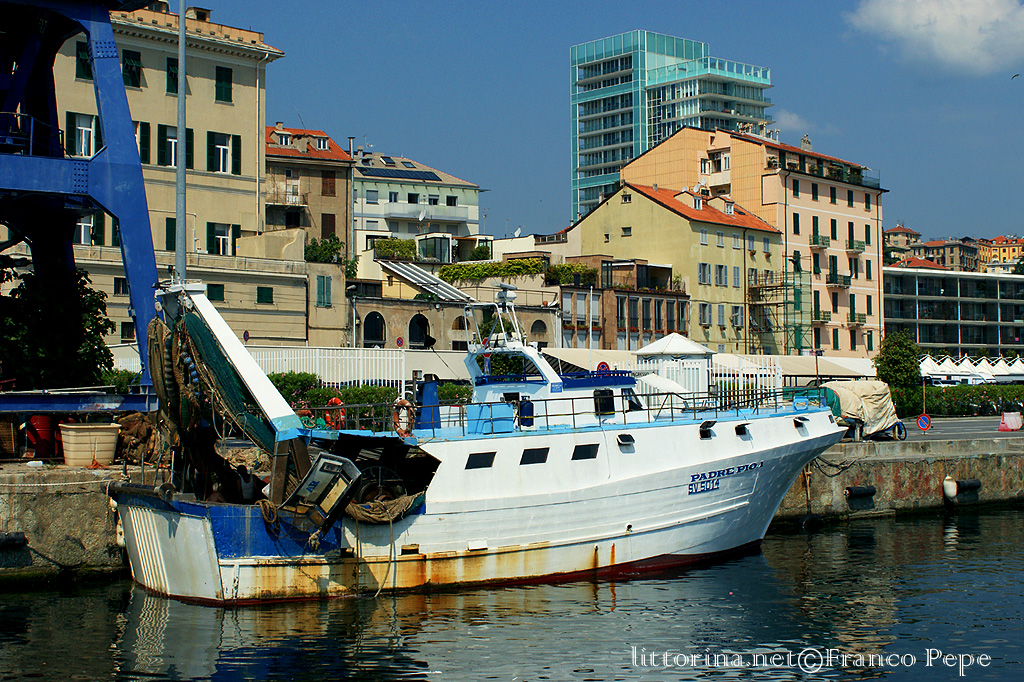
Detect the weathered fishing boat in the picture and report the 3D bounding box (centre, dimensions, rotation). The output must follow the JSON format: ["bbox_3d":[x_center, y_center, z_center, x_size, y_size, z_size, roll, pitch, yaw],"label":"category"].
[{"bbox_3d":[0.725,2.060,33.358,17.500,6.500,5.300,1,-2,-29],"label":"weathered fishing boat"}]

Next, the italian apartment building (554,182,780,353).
[{"bbox_3d":[13.353,-3.685,122.536,12.830,17.530,13.160,-1,-2,42],"label":"italian apartment building"}]

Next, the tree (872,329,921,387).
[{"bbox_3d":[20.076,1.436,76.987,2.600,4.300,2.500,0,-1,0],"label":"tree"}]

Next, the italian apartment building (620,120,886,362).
[{"bbox_3d":[22.258,-6.758,135.550,16.720,24.300,18.130,-1,-2,41],"label":"italian apartment building"}]

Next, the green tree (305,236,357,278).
[{"bbox_3d":[-10.758,-4.981,87.158,2.900,2.500,1.900,0,-1,0],"label":"green tree"}]

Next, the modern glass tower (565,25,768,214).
[{"bbox_3d":[29.550,-23.720,276.189,19.180,65.440,33.430,1,-2,-40],"label":"modern glass tower"}]

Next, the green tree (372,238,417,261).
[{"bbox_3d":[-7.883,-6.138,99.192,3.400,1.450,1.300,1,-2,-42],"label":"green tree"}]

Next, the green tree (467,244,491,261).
[{"bbox_3d":[-2.315,-6.117,102.192,1.600,1.150,1.400,0,-1,0],"label":"green tree"}]

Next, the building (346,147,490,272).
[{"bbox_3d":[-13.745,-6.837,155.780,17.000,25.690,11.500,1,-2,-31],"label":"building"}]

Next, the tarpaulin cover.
[{"bbox_3d":[11.572,2.165,48.960,2.100,1.850,1.600,1,-2,-33],"label":"tarpaulin cover"}]

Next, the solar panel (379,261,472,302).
[{"bbox_3d":[-5.544,-3.915,96.097,2.500,0.200,7.660,1,21,-42],"label":"solar panel"}]

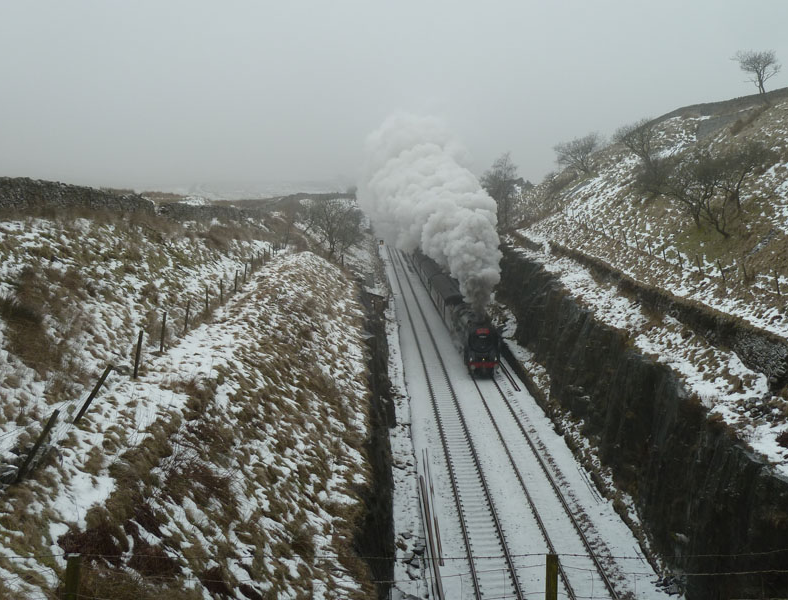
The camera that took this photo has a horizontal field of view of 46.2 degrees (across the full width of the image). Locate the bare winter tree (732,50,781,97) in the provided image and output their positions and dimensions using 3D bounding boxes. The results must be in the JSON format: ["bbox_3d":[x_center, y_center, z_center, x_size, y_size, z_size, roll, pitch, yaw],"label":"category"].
[{"bbox_3d":[46.273,-28.849,118.000,5.940,5.940,5.510,0,7,0],"label":"bare winter tree"}]

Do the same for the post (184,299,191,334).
[{"bbox_3d":[-6.813,0.544,30.500,0.120,1.200,0.120,8,7,-1],"label":"post"}]

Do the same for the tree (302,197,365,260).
[{"bbox_3d":[-6.545,-7.735,100.000,6.510,6.850,6.040,0,7,0],"label":"tree"}]

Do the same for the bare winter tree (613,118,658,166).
[{"bbox_3d":[31.350,-20.446,120.000,5.790,6.170,5.370,0,7,0],"label":"bare winter tree"}]

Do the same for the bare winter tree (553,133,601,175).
[{"bbox_3d":[29.022,-23.297,147.000,7.400,6.610,6.870,0,7,0],"label":"bare winter tree"}]

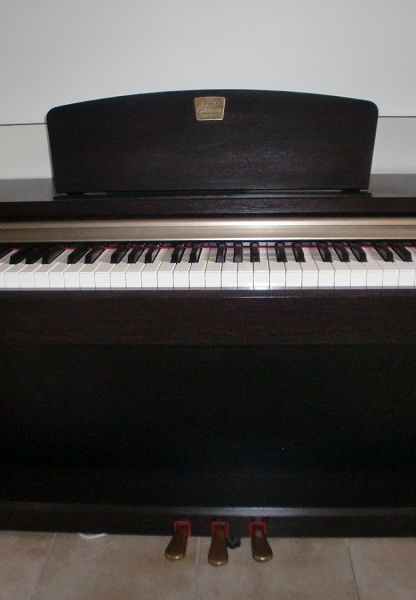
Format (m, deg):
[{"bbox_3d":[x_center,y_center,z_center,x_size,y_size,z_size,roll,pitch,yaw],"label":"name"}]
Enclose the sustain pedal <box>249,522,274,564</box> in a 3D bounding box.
[{"bbox_3d":[0.110,0.501,1.343,0.040,0.021,0.103,0,17,4],"label":"sustain pedal"}]

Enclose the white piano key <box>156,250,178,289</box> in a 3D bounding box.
[{"bbox_3d":[-0.059,-0.054,1.023,0.023,0.024,0.143,0,19,4],"label":"white piano key"}]

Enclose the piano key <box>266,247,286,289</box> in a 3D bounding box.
[{"bbox_3d":[0.106,-0.052,1.010,0.022,0.025,0.149,0,17,4],"label":"piano key"}]

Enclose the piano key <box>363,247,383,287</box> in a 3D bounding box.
[{"bbox_3d":[0.245,-0.054,1.003,0.023,0.024,0.143,0,19,4],"label":"piano key"}]

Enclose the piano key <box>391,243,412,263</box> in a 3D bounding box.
[{"bbox_3d":[0.303,-0.078,1.017,0.013,0.013,0.092,0,19,4],"label":"piano key"}]

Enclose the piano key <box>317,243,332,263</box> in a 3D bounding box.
[{"bbox_3d":[0.186,-0.077,1.029,0.013,0.012,0.092,0,18,3],"label":"piano key"}]

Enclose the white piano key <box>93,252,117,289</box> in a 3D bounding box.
[{"bbox_3d":[-0.152,-0.053,1.029,0.023,0.024,0.143,0,19,4],"label":"white piano key"}]

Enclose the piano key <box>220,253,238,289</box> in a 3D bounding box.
[{"bbox_3d":[0.035,-0.054,1.017,0.023,0.024,0.143,0,19,4],"label":"piano key"}]

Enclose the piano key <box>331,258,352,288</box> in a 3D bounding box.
[{"bbox_3d":[0.199,-0.052,1.005,0.022,0.025,0.149,0,17,4],"label":"piano key"}]

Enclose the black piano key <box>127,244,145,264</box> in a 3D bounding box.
[{"bbox_3d":[-0.116,-0.075,1.046,0.013,0.012,0.092,0,18,3],"label":"black piano key"}]

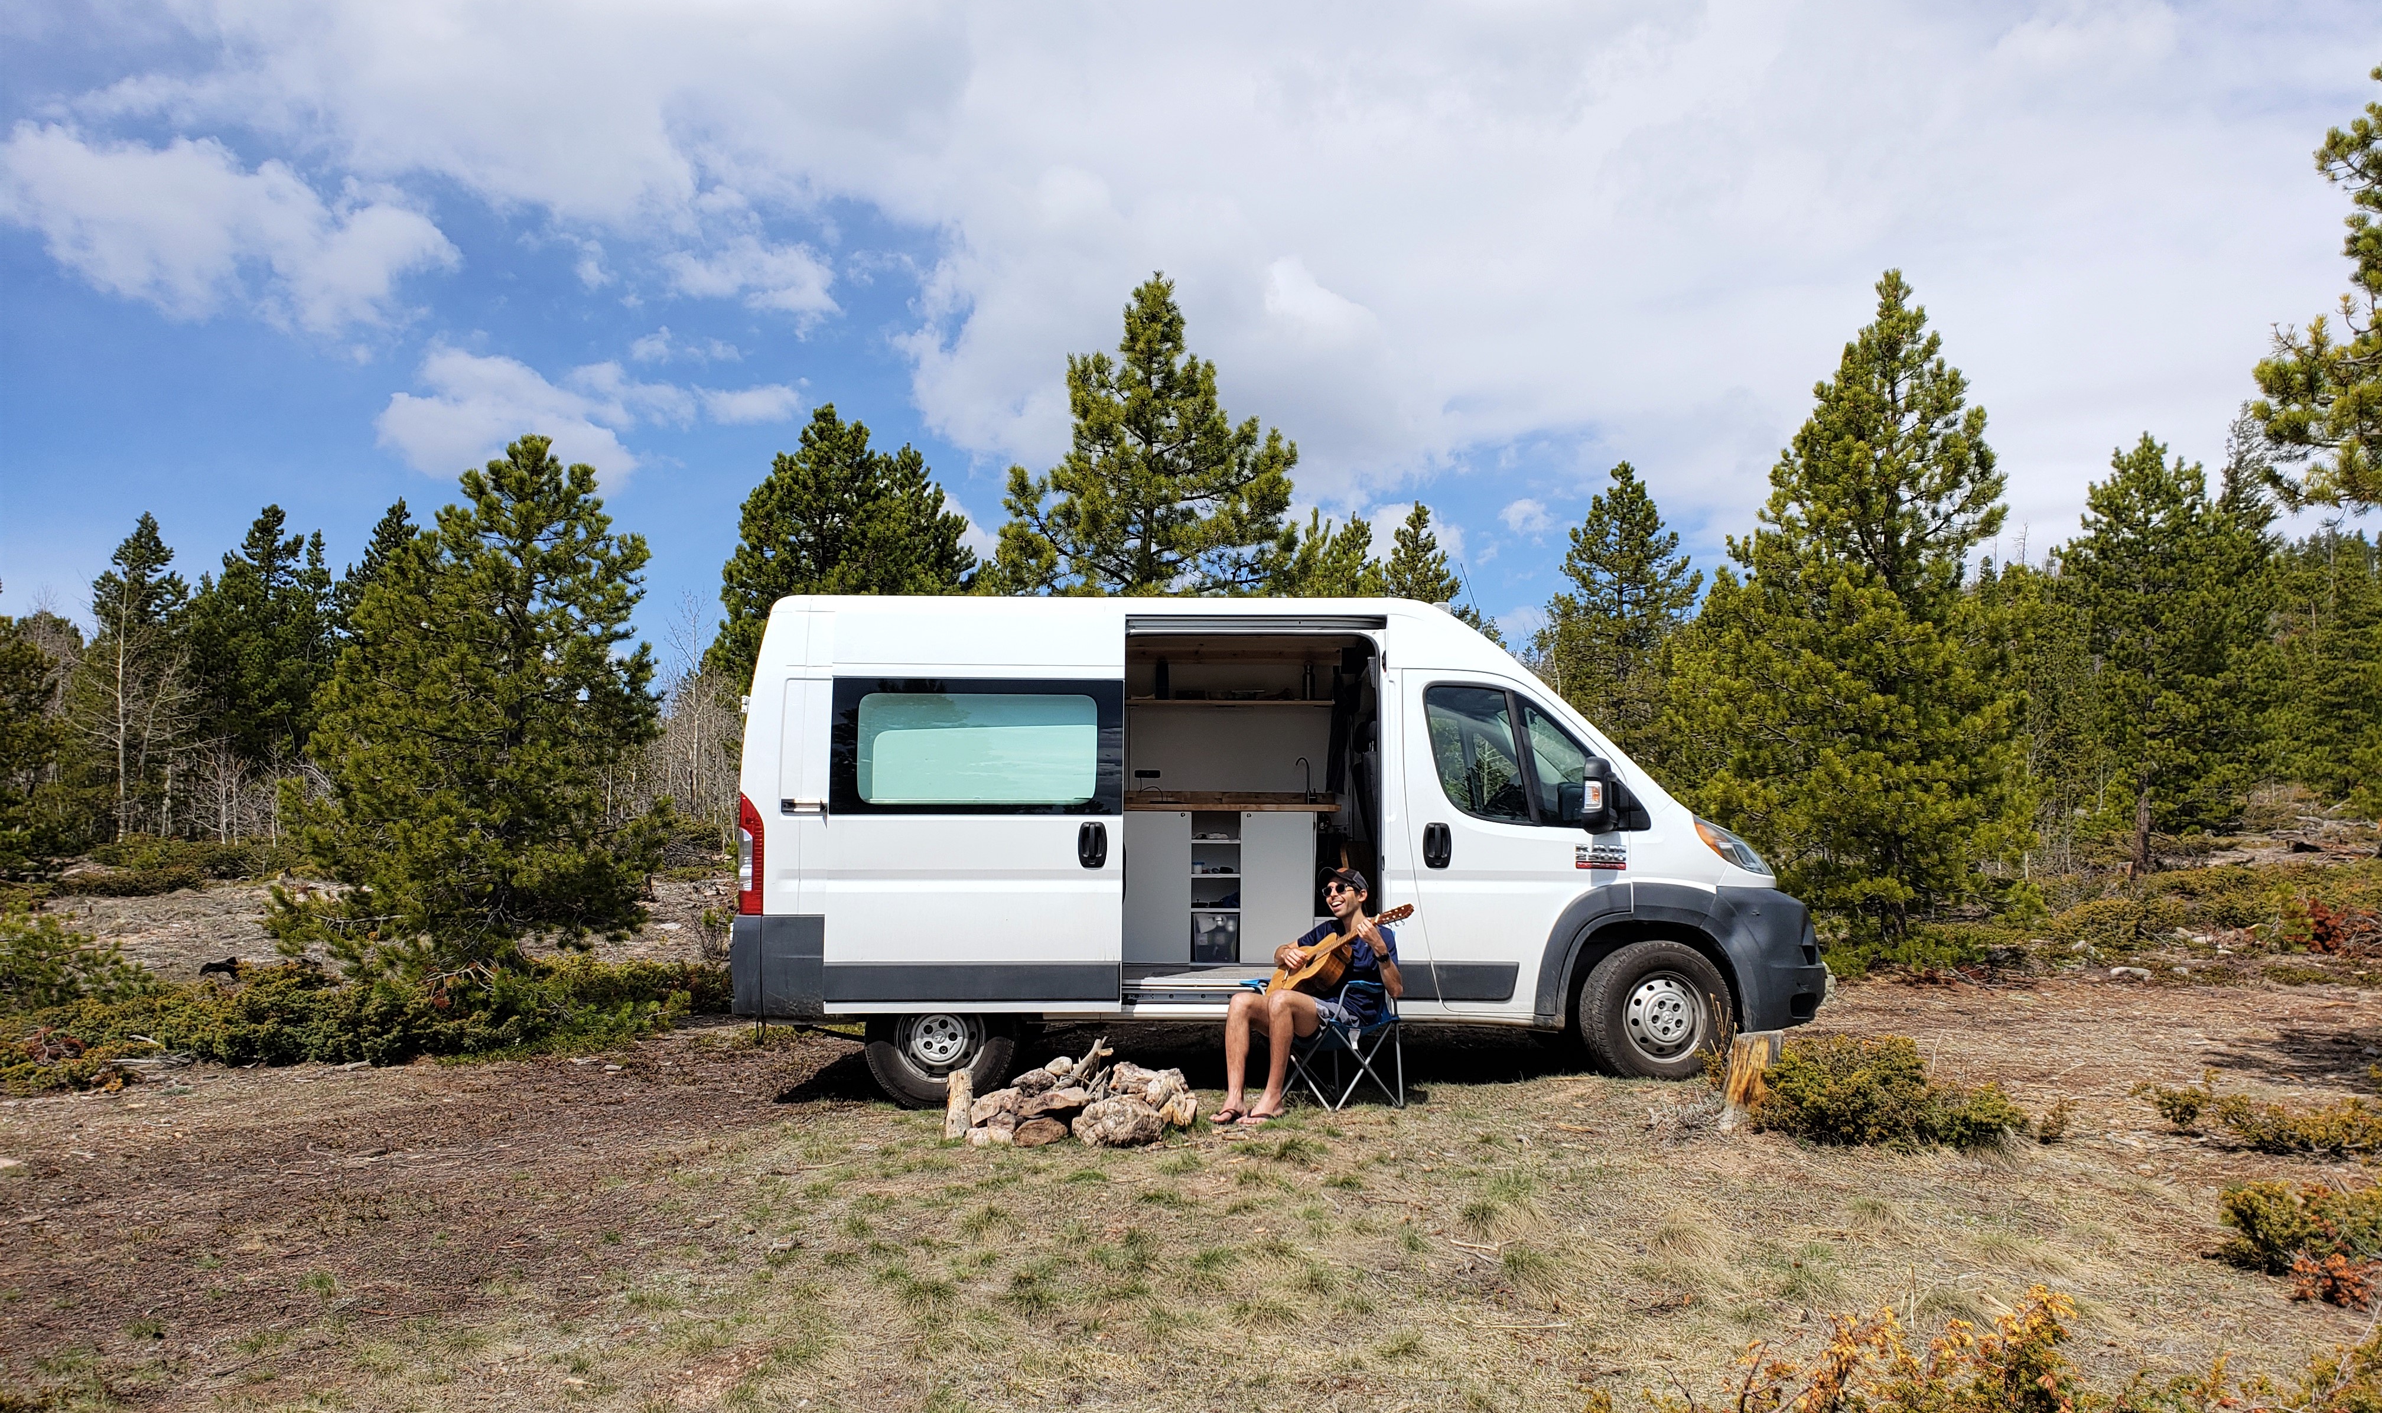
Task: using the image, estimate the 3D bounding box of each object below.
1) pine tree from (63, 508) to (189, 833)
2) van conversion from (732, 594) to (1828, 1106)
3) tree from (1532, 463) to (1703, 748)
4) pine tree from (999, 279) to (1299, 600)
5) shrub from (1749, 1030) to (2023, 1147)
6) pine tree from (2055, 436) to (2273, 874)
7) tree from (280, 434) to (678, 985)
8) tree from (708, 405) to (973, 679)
[{"bbox_3d":[-18.131,-0.508,30.500,2.221,5.552,2.154,0,-2,0],"label":"pine tree"},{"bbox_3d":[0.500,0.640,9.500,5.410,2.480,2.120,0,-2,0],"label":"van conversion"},{"bbox_3d":[5.679,-0.637,24.000,2.596,5.292,2.518,0,-2,0],"label":"tree"},{"bbox_3d":[-0.379,-0.871,15.500,3.305,5.756,3.206,0,-2,0],"label":"pine tree"},{"bbox_3d":[2.988,1.611,7.650,1.180,0.420,0.950,0,-2,0],"label":"shrub"},{"bbox_3d":[12.205,-0.644,22.500,2.668,5.476,2.588,0,-2,0],"label":"pine tree"},{"bbox_3d":[-5.427,-0.007,13.500,3.019,4.072,2.928,0,-2,0],"label":"tree"},{"bbox_3d":[-3.844,-0.608,19.500,3.083,5.375,2.991,0,-2,0],"label":"tree"}]

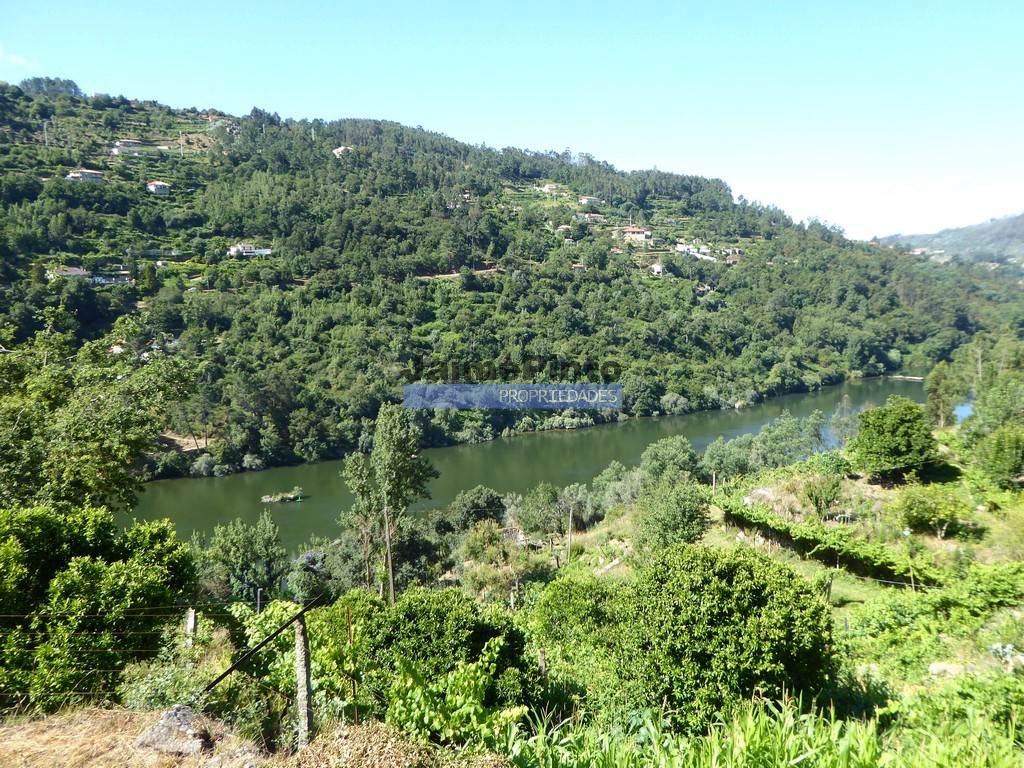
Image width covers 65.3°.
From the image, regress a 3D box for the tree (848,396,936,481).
[{"bbox_3d":[34.301,4.913,72.000,7.800,7.400,7.500,3,10,25],"label":"tree"}]

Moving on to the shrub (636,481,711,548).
[{"bbox_3d":[11.655,9.549,58.000,5.300,4.800,5.000,1,9,11],"label":"shrub"}]

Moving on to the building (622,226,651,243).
[{"bbox_3d":[67.028,-80.218,430.000,12.500,8.200,10.000,3,10,25],"label":"building"}]

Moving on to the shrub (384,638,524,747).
[{"bbox_3d":[-0.737,4.081,10.600,1.800,1.400,1.200,-1,9,0],"label":"shrub"}]

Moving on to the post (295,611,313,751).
[{"bbox_3d":[-2.578,3.688,9.900,0.150,1.680,0.150,-3,9,-12],"label":"post"}]

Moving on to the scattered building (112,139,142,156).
[{"bbox_3d":[-204.598,-125.845,425.000,13.000,7.600,8.500,-9,12,-41],"label":"scattered building"}]

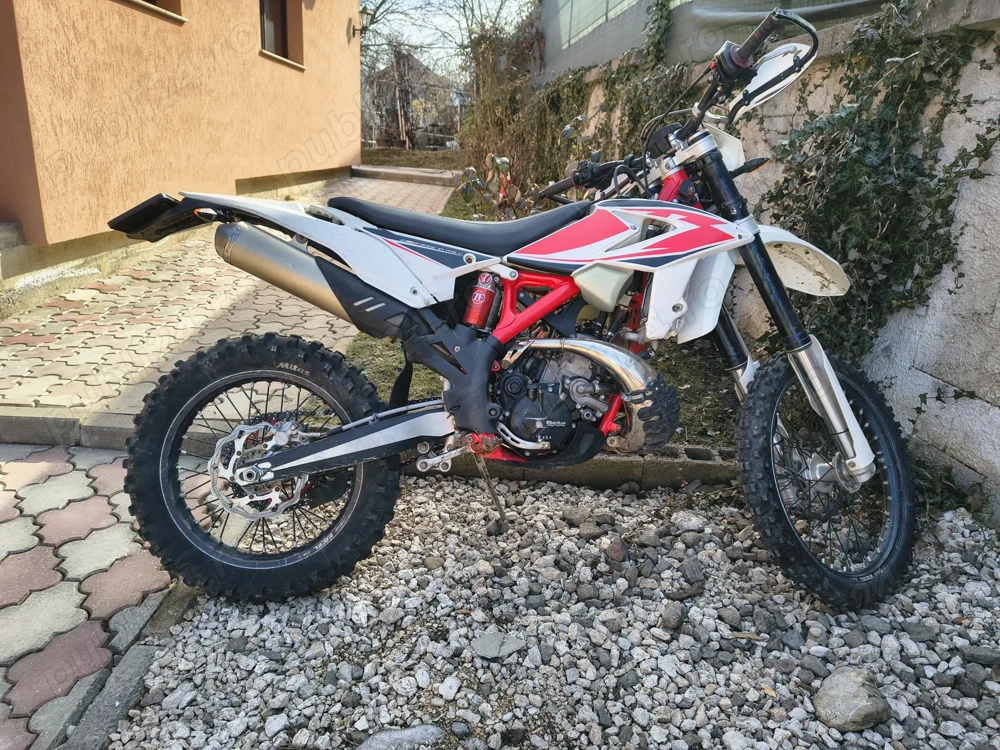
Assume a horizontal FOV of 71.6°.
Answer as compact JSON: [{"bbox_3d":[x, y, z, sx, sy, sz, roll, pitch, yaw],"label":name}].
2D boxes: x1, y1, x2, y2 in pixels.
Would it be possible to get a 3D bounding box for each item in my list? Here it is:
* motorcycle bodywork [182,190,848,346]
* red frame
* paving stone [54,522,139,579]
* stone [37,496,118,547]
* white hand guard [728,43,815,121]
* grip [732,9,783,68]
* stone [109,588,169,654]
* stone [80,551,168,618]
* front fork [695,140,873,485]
[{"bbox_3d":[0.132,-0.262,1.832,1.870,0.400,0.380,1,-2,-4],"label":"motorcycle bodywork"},{"bbox_3d":[0.243,-0.166,1.802,0.600,0.770,0.260,1,-2,-4],"label":"red frame"},{"bbox_3d":[-1.036,0.479,1.808,0.220,0.060,0.264,2,20,-2],"label":"paving stone"},{"bbox_3d":[-1.173,0.428,1.931,0.220,0.060,0.264,2,20,-2],"label":"stone"},{"bbox_3d":[0.629,-0.695,1.640,0.065,0.100,0.250,-10,-10,-35],"label":"white hand guard"},{"bbox_3d":[0.584,-0.763,1.569,0.052,0.052,0.125,-24,-9,-24],"label":"grip"},{"bbox_3d":[-0.849,0.582,1.595,0.090,0.060,0.214,2,20,-2],"label":"stone"},{"bbox_3d":[-0.906,0.529,1.689,0.220,0.060,0.264,2,20,-2],"label":"stone"},{"bbox_3d":[0.688,-0.125,1.849,0.150,0.960,0.270,-25,0,-35],"label":"front fork"}]

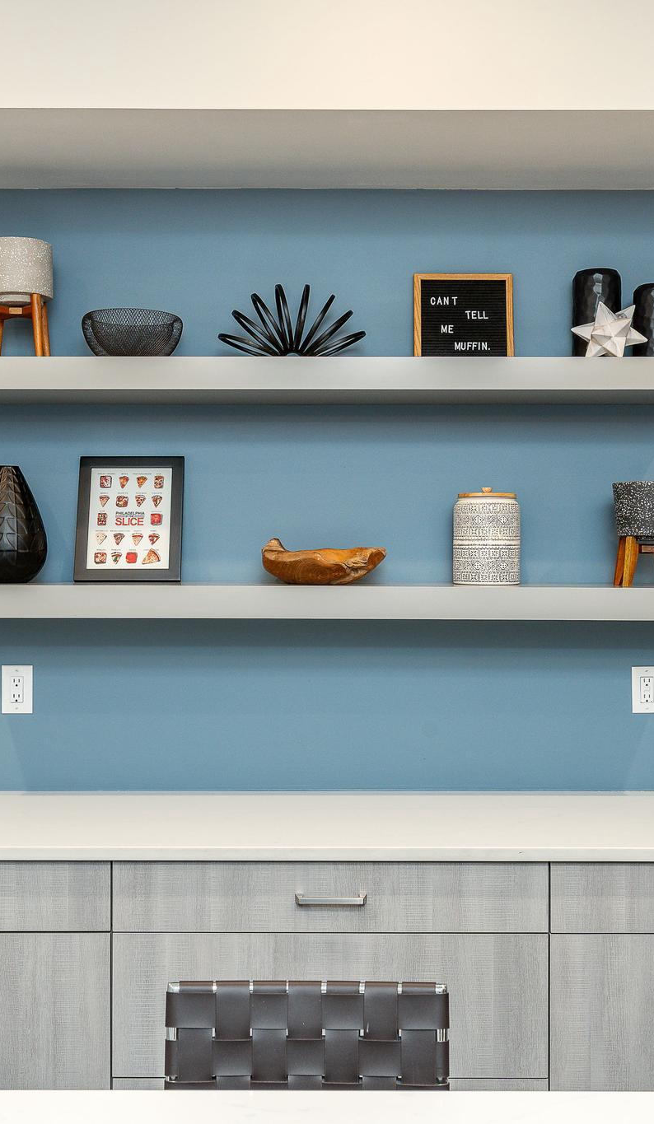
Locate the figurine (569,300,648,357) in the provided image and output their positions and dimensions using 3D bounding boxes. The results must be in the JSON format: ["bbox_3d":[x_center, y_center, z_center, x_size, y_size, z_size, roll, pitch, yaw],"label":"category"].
[{"bbox_3d":[0.675,-0.548,3.136,0.185,0.144,0.166,0,0,0],"label":"figurine"}]

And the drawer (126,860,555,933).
[{"bbox_3d":[0.009,0.697,2.962,0.908,0.149,0.500,0,0,0],"label":"drawer"}]

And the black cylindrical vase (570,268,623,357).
[{"bbox_3d":[0.667,-0.599,3.240,0.120,0.238,0.120,0,0,0],"label":"black cylindrical vase"}]

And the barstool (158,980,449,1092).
[{"bbox_3d":[-0.029,1.066,1.700,0.420,0.900,0.480,0,0,0],"label":"barstool"}]

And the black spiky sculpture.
[{"bbox_3d":[-0.086,-0.578,3.215,0.360,0.203,0.200,0,0,0],"label":"black spiky sculpture"}]

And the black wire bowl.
[{"bbox_3d":[-0.472,-0.536,3.200,0.247,0.119,0.247,0,0,0],"label":"black wire bowl"}]

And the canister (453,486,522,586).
[{"bbox_3d":[0.391,-0.061,3.200,0.162,0.239,0.162,0,0,0],"label":"canister"}]

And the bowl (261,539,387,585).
[{"bbox_3d":[-0.006,-0.001,3.200,0.304,0.114,0.200,0,0,0],"label":"bowl"}]

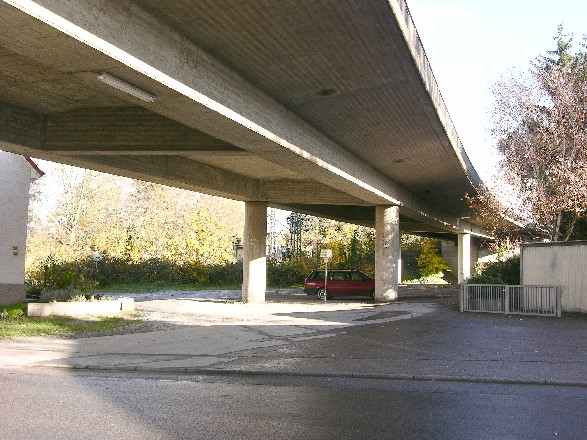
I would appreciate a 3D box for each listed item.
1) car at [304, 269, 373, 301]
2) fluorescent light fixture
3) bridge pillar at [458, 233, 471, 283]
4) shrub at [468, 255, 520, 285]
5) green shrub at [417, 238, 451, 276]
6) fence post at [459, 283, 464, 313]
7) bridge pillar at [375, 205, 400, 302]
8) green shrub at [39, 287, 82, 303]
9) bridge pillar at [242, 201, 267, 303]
[{"bbox_3d":[2.701,3.267,29.776,4.500,1.450,1.700,1,-4,-4],"label":"car"},{"bbox_3d":[-2.594,-2.061,9.300,0.170,0.100,1.270,-1,-5,20],"label":"fluorescent light fixture"},{"bbox_3d":[15.561,3.585,54.000,0.830,4.610,0.830,2,-5,-16],"label":"bridge pillar"},{"bbox_3d":[9.484,2.713,28.000,2.400,2.100,2.200,1,-4,0],"label":"shrub"},{"bbox_3d":[14.156,3.792,60.000,3.100,3.800,2.800,1,-4,0],"label":"green shrub"},{"bbox_3d":[6.394,2.947,22.450,0.100,1.120,0.100,4,-5,-30],"label":"fence post"},{"bbox_3d":[4.388,1.557,27.700,0.830,4.500,0.830,2,-5,-16],"label":"bridge pillar"},{"bbox_3d":[-7.663,2.471,19.600,1.250,0.540,0.900,1,-4,0],"label":"green shrub"},{"bbox_3d":[-1.713,1.419,26.400,0.830,4.470,0.830,2,-5,-16],"label":"bridge pillar"}]

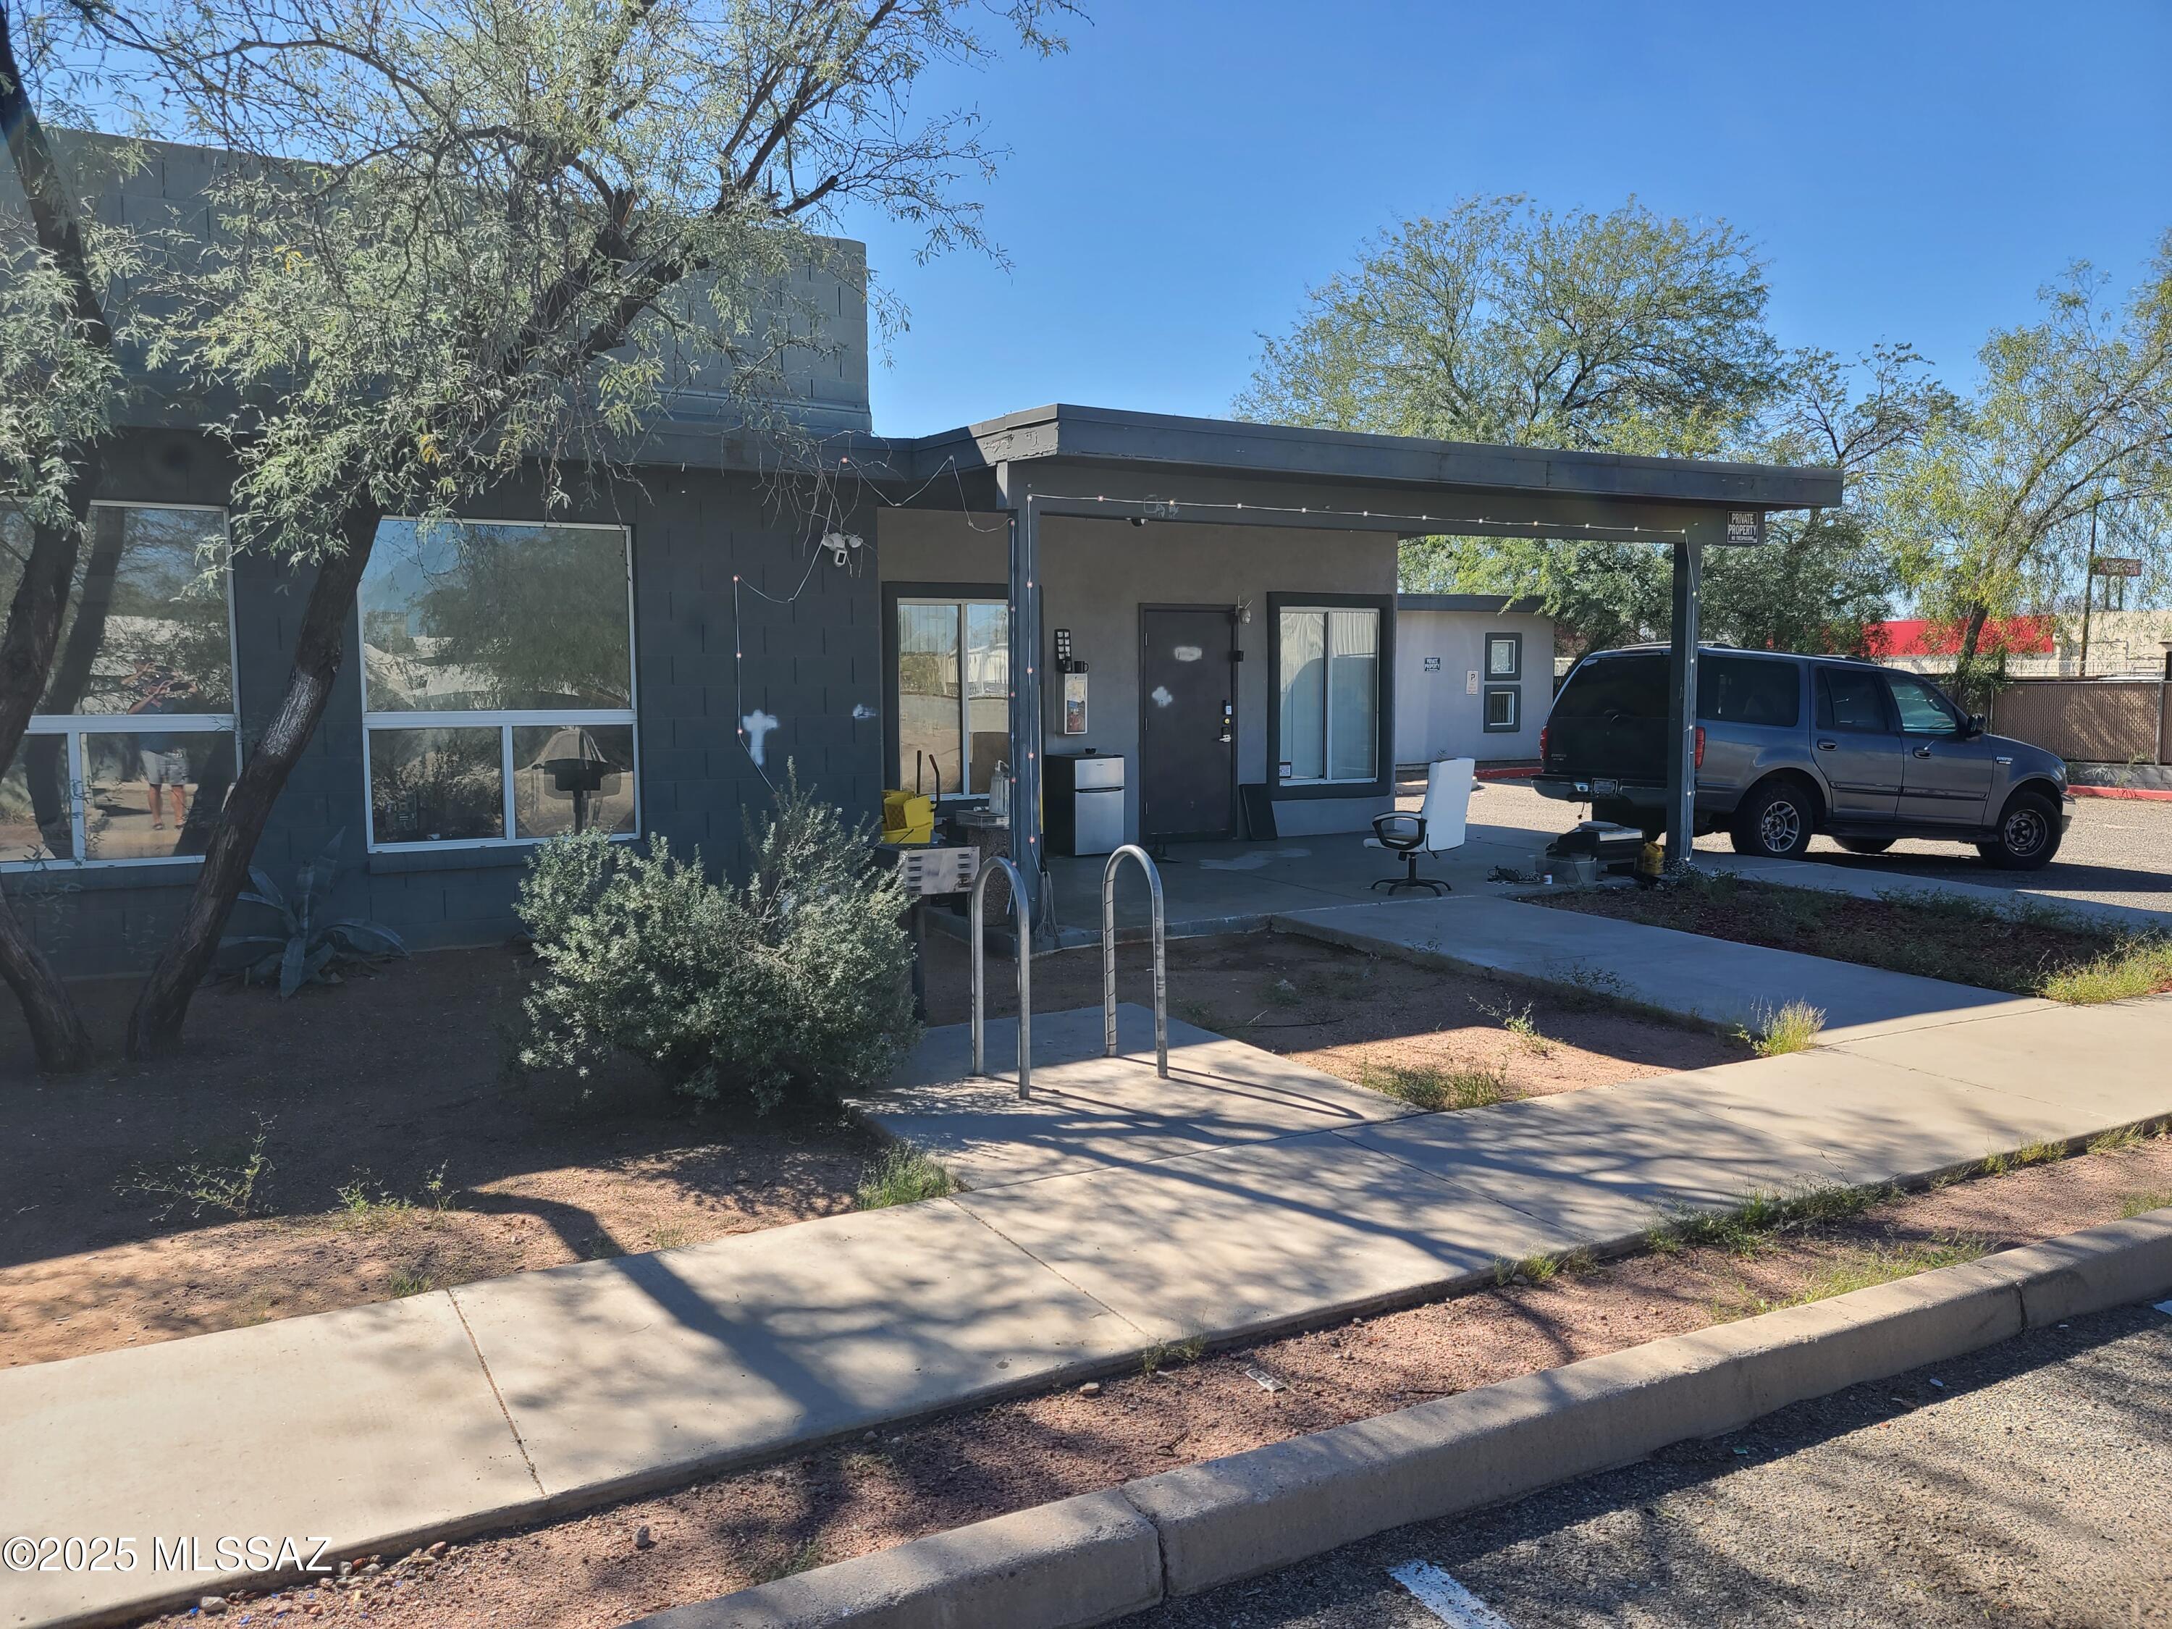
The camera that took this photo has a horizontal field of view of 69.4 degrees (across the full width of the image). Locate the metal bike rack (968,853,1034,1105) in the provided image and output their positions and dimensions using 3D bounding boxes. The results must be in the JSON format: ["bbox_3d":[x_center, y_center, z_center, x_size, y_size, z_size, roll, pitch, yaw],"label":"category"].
[{"bbox_3d":[-0.329,0.613,6.102,0.050,0.895,0.480,-3,5,-27],"label":"metal bike rack"}]

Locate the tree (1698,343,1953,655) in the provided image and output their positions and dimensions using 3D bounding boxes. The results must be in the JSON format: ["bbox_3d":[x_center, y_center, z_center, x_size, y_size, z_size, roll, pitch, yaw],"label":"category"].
[{"bbox_3d":[12.029,-4.029,25.809,4.057,7.169,3.900,2,5,25],"label":"tree"}]

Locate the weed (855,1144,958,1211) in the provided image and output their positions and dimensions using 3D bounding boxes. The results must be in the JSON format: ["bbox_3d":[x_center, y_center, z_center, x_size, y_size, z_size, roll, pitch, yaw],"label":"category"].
[{"bbox_3d":[-0.573,1.121,4.966,0.300,0.135,0.220,-3,6,-27],"label":"weed"}]

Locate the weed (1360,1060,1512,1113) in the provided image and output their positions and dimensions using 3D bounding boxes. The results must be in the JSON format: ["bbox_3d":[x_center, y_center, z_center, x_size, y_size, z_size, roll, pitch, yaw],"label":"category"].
[{"bbox_3d":[1.401,1.025,6.088,0.460,0.115,0.360,-3,6,-27],"label":"weed"}]

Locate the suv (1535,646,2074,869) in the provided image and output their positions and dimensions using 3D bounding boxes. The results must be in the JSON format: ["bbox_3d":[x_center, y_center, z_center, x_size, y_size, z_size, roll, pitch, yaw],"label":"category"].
[{"bbox_3d":[6.937,-0.507,14.892,5.180,1.920,2.000,1,4,-22],"label":"suv"}]

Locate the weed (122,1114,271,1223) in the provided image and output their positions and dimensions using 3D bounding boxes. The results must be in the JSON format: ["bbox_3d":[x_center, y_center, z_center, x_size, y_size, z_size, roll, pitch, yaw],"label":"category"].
[{"bbox_3d":[-2.756,1.077,4.865,0.450,0.247,0.330,-3,5,-30],"label":"weed"}]

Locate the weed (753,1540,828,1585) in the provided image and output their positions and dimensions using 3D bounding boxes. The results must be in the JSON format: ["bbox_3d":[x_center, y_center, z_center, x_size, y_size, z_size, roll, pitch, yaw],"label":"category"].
[{"bbox_3d":[-0.538,1.334,2.850,0.120,0.055,0.075,-3,6,-27],"label":"weed"}]

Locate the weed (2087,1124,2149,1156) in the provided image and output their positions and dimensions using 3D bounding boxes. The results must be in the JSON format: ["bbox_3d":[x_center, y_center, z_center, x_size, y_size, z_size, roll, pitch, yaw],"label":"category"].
[{"bbox_3d":[3.577,1.118,5.465,0.294,0.085,0.110,-3,5,-27],"label":"weed"}]

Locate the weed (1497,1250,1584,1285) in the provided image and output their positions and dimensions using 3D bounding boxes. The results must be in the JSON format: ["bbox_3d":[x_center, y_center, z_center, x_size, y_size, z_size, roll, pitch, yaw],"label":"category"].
[{"bbox_3d":[1.257,1.237,4.311,0.250,0.080,0.090,-3,6,-27],"label":"weed"}]

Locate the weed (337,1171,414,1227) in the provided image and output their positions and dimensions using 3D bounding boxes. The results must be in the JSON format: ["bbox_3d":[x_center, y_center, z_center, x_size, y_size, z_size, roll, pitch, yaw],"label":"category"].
[{"bbox_3d":[-2.142,1.160,4.730,0.190,0.110,0.170,-3,6,-27],"label":"weed"}]

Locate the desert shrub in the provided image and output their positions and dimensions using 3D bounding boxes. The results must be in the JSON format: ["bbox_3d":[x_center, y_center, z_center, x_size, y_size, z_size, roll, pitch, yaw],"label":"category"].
[{"bbox_3d":[-1.528,0.453,6.432,1.530,1.222,1.350,-1,5,-13],"label":"desert shrub"}]

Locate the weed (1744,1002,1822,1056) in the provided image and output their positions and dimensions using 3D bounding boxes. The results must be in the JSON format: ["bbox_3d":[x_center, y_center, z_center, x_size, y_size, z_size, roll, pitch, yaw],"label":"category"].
[{"bbox_3d":[2.983,0.894,6.693,0.340,0.206,0.250,2,5,24],"label":"weed"}]

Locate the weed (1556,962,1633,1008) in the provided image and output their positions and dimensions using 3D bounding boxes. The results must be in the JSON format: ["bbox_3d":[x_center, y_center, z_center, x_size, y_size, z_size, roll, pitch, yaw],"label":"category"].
[{"bbox_3d":[2.613,0.865,7.957,0.250,0.140,0.310,-3,6,-27],"label":"weed"}]

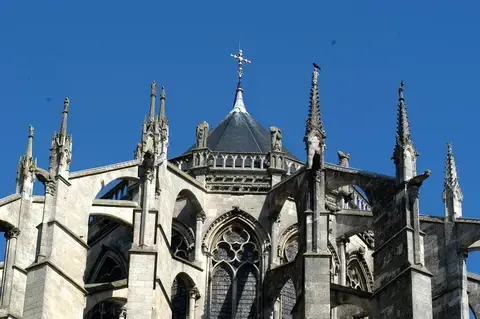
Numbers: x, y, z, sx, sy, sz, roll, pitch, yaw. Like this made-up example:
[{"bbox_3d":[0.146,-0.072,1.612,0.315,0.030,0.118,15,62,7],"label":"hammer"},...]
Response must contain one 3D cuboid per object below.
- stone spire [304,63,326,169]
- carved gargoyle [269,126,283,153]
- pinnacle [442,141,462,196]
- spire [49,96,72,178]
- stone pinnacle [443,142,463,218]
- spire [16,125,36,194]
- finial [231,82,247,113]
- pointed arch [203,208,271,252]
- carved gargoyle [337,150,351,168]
[{"bbox_3d":[2.850,-1.728,60.550,0.781,4.497,0.781,-1,-35,4],"label":"stone spire"},{"bbox_3d":[1.687,-0.938,75.865,0.580,1.200,0.620,-7,-36,12],"label":"carved gargoyle"},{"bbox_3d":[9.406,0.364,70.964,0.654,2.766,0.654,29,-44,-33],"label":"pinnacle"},{"bbox_3d":[-6.785,-0.966,61.271,0.582,3.562,0.582,-18,-40,26],"label":"spire"},{"bbox_3d":[9.359,0.800,70.653,0.613,3.837,0.613,29,-44,-33],"label":"stone pinnacle"},{"bbox_3d":[-9.359,-0.089,70.873,0.525,3.537,0.525,-26,-44,33],"label":"spire"},{"bbox_3d":[0.044,-3.407,86.390,0.839,1.641,0.839,2,-35,0],"label":"finial"},{"bbox_3d":[-0.131,3.339,73.462,3.047,2.402,0.600,1,-35,0],"label":"pointed arch"},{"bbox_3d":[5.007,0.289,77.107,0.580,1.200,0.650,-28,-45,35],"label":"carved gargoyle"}]

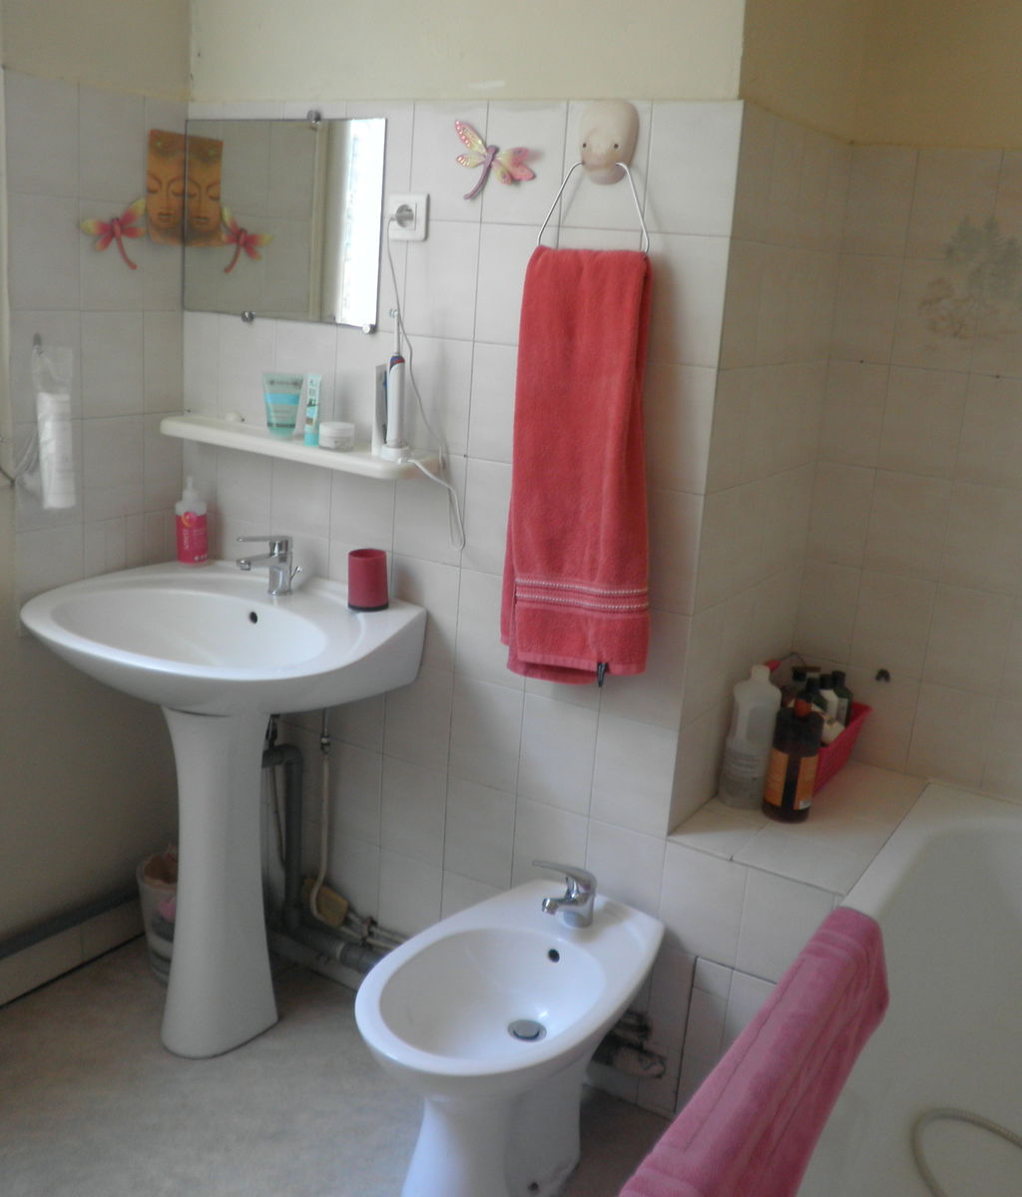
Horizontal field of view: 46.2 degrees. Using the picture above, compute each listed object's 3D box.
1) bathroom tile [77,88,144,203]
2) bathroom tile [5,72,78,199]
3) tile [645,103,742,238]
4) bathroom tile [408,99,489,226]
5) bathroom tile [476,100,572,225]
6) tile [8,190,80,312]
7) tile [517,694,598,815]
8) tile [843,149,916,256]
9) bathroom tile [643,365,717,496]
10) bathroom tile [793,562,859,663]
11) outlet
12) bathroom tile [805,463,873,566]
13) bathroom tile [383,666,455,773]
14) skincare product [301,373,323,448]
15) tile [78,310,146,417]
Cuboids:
[{"bbox_3d":[-0.738,-0.835,2.205,0.010,0.191,0.148,12,17,28],"label":"bathroom tile"},{"bbox_3d":[-0.805,-0.792,2.057,0.010,0.201,0.149,13,18,31],"label":"bathroom tile"},{"bbox_3d":[0.276,-0.651,1.811,0.149,0.194,0.010,12,17,29],"label":"tile"},{"bbox_3d":[-0.107,-0.737,2.027,0.149,0.194,0.010,12,17,29],"label":"bathroom tile"},{"bbox_3d":[0.025,-0.722,1.990,0.148,0.191,0.010,12,17,28],"label":"bathroom tile"},{"bbox_3d":[-0.819,-0.610,2.112,0.010,0.200,0.150,12,17,28],"label":"tile"},{"bbox_3d":[0.085,0.278,2.145,0.149,0.200,0.010,12,17,29],"label":"tile"},{"bbox_3d":[0.687,-0.737,2.224,0.122,0.200,0.010,13,18,31],"label":"tile"},{"bbox_3d":[0.253,-0.275,1.914,0.149,0.201,0.010,13,18,28],"label":"bathroom tile"},{"bbox_3d":[0.657,0.025,2.502,0.116,0.201,0.010,12,17,28],"label":"bathroom tile"},{"bbox_3d":[-0.181,-0.669,2.105,0.081,0.081,0.018,12,17,28],"label":"outlet"},{"bbox_3d":[0.652,-0.168,2.377,0.122,0.200,0.010,13,18,31],"label":"bathroom tile"},{"bbox_3d":[-0.175,0.224,2.316,0.150,0.200,0.010,12,17,28],"label":"bathroom tile"},{"bbox_3d":[-0.367,-0.350,2.223,0.033,0.128,0.028,10,16,21],"label":"skincare product"},{"bbox_3d":[-0.747,-0.439,2.247,0.010,0.200,0.151,12,17,29],"label":"tile"}]

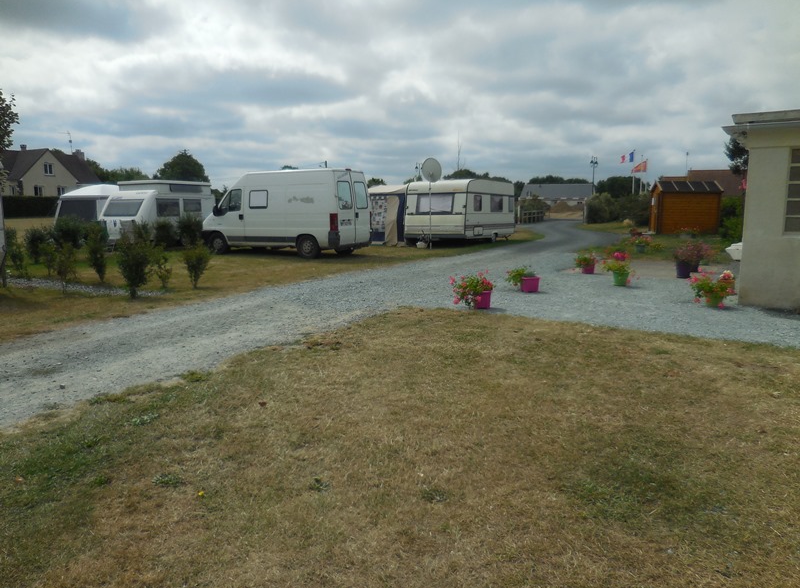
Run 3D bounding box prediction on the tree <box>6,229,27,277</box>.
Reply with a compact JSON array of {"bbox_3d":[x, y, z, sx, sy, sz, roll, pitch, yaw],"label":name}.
[{"bbox_3d":[-8.099,-0.888,12.202,0.500,1.000,0.500,0,8,0],"label":"tree"}]

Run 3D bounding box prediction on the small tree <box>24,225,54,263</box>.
[{"bbox_3d":[-9.510,-1.276,15.200,0.700,1.000,0.665,-5,9,-32],"label":"small tree"}]

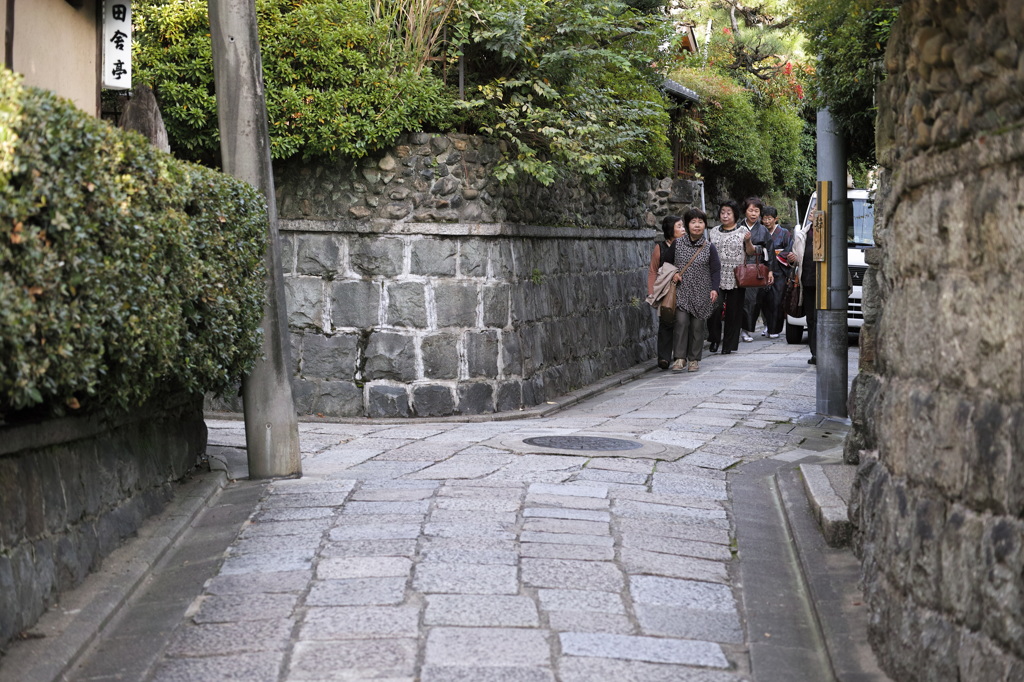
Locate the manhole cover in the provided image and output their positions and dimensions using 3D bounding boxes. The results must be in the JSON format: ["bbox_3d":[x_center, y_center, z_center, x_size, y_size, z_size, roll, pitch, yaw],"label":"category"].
[{"bbox_3d":[0.400,0.583,12.100,0.675,0.040,0.675,0,4,0],"label":"manhole cover"}]

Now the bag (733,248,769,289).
[{"bbox_3d":[2.462,-0.719,21.900,0.350,0.360,0.170,0,2,6],"label":"bag"}]

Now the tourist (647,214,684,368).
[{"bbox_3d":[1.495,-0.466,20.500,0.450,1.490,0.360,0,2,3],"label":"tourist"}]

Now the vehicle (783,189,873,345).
[{"bbox_3d":[4.510,-0.975,26.900,1.740,1.870,4.600,1,3,12],"label":"vehicle"}]

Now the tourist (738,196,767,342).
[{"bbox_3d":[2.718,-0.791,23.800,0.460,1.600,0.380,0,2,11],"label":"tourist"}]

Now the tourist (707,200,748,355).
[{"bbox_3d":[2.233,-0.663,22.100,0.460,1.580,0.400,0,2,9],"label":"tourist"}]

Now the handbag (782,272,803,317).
[{"bbox_3d":[2.732,-0.471,20.700,0.270,0.440,0.160,1,2,14],"label":"handbag"}]

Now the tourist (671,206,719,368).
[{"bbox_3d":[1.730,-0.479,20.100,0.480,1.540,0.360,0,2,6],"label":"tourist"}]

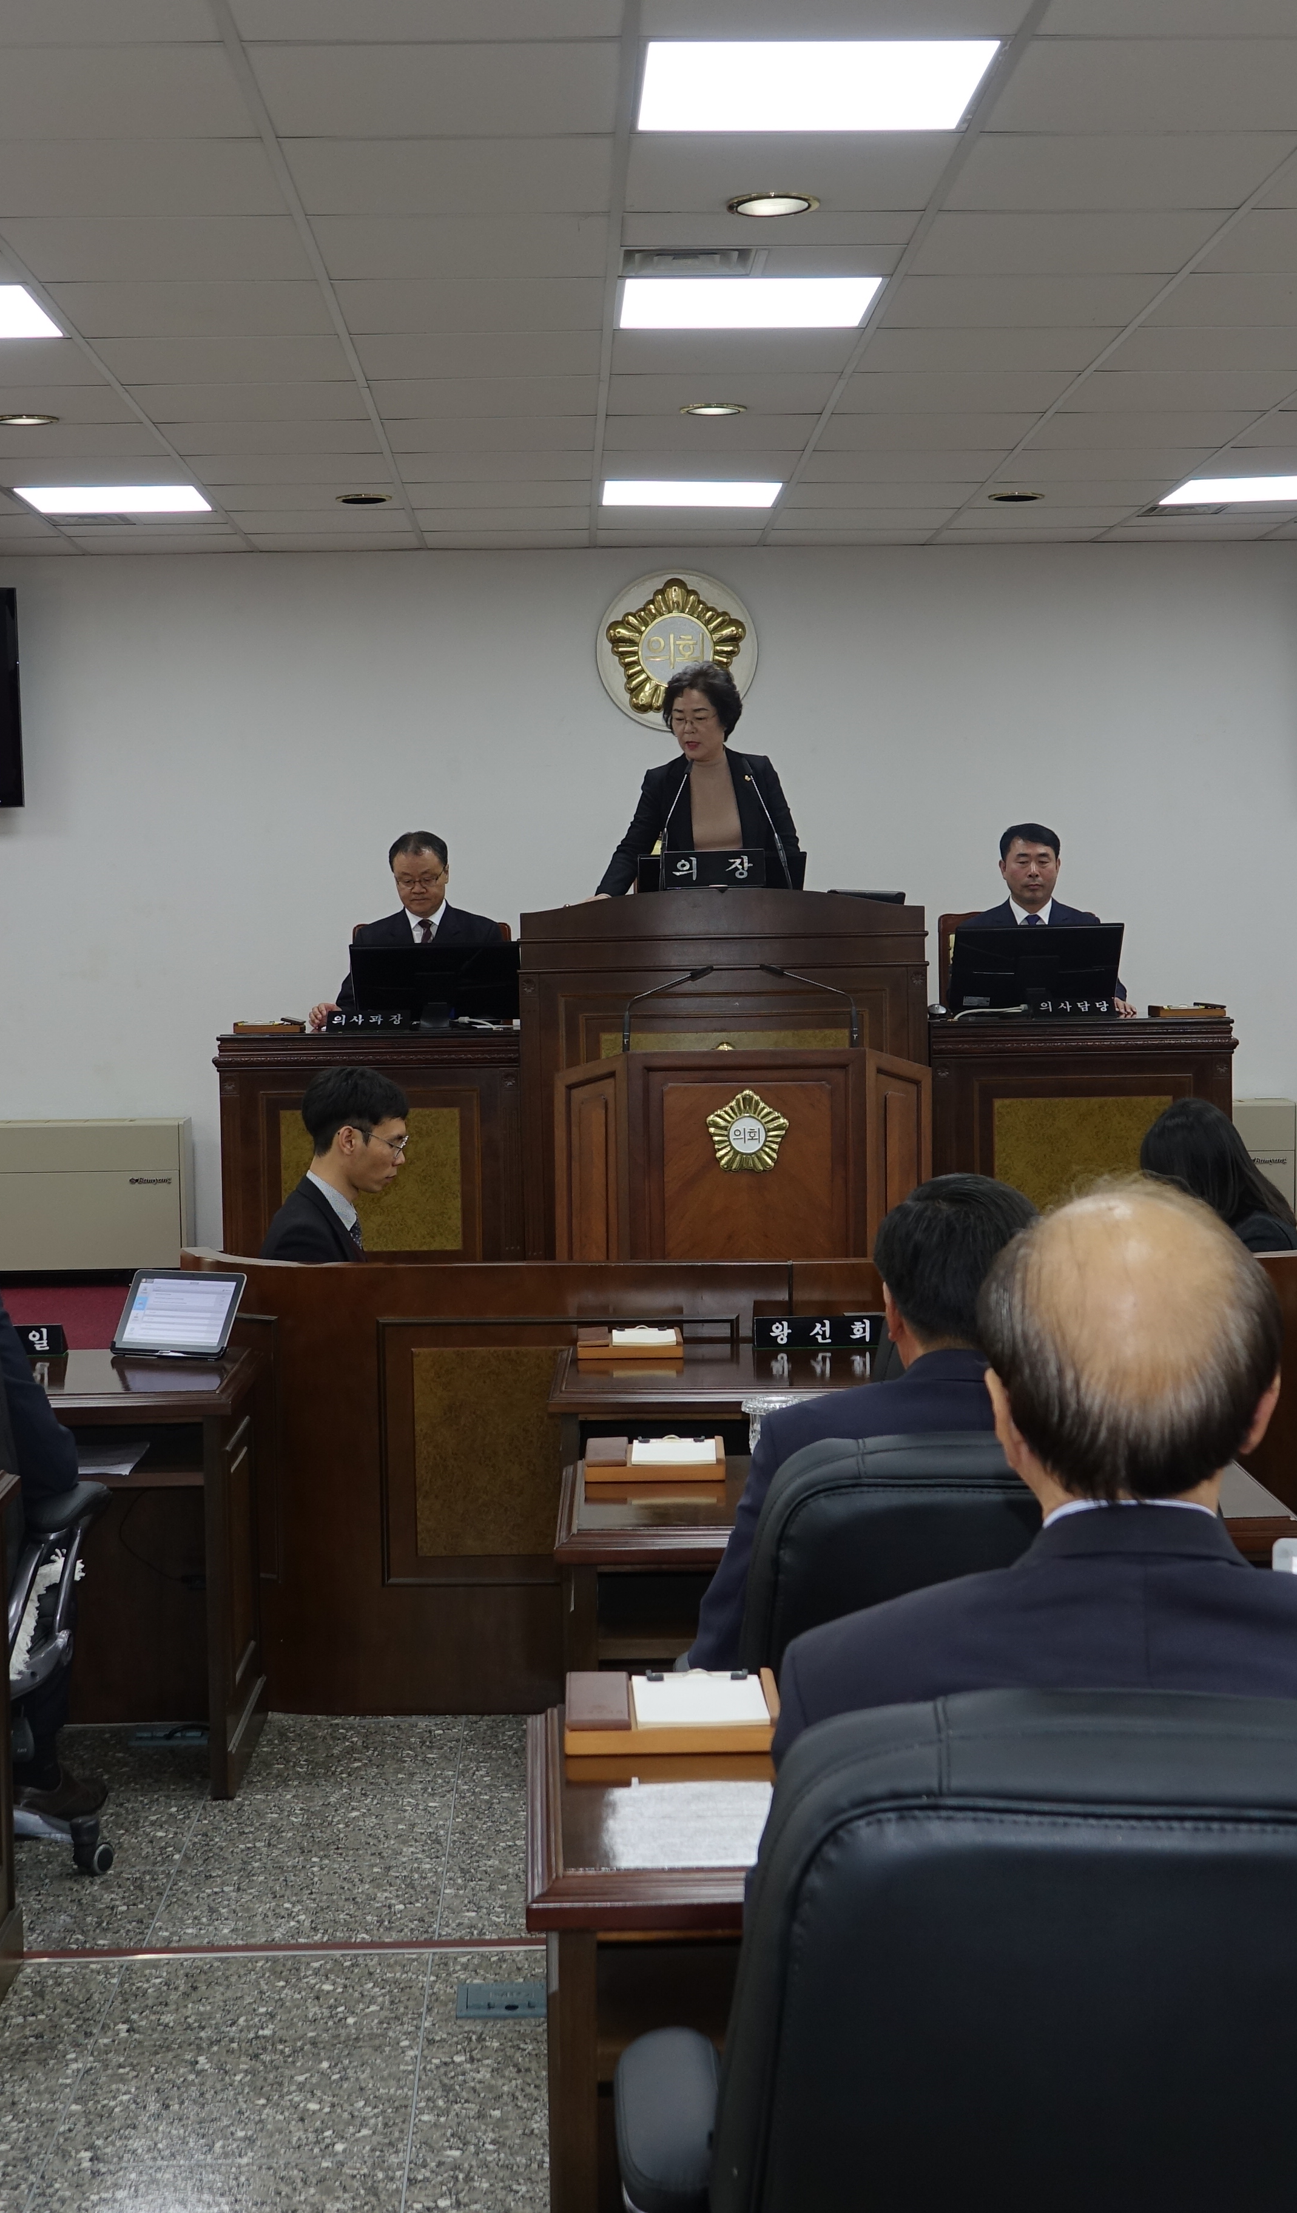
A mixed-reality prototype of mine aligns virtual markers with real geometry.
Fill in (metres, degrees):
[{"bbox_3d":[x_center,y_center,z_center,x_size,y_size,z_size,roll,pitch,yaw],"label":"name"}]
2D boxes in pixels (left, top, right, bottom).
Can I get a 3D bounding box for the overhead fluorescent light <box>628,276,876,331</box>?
[{"bbox_3d":[0.219,-1.791,6.512,0.585,0.050,0.570,-1,4,-2],"label":"overhead fluorescent light"}]

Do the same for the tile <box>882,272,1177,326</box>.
[{"bbox_3d":[0.850,-1.838,6.735,0.598,0.020,0.592,-1,4,-2],"label":"tile"}]

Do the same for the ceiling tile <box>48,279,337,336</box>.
[{"bbox_3d":[-0.986,-1.757,6.481,0.600,0.020,0.585,-1,4,-2],"label":"ceiling tile"}]

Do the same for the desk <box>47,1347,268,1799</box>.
[{"bbox_3d":[-1.244,0.866,5.500,1.000,0.720,0.600,-1,4,-2],"label":"desk"}]

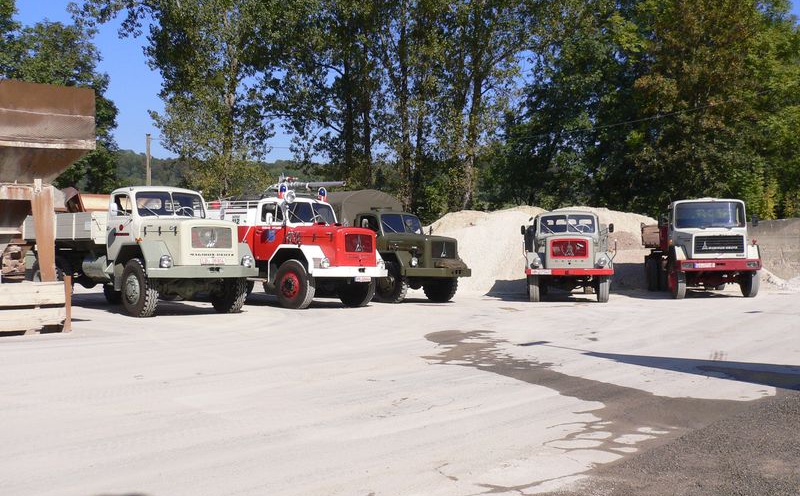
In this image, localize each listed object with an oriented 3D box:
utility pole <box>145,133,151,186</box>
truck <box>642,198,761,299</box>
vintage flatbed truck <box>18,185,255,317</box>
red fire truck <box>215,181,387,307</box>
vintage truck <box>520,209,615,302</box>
[{"bbox_3d":[-13.669,-2.450,44.000,0.240,7.700,0.240,-1,0,0],"label":"utility pole"},{"bbox_3d":[10.478,0.032,28.615,2.500,3.020,7.300,0,0,8],"label":"truck"},{"bbox_3d":[-6.404,0.048,19.024,2.500,2.720,7.500,1,-1,-42],"label":"vintage flatbed truck"},{"bbox_3d":[-3.728,-0.144,20.827,7.100,3.150,2.450,0,-1,42],"label":"red fire truck"},{"bbox_3d":[5.164,0.196,25.050,2.420,2.600,6.500,0,0,10],"label":"vintage truck"}]

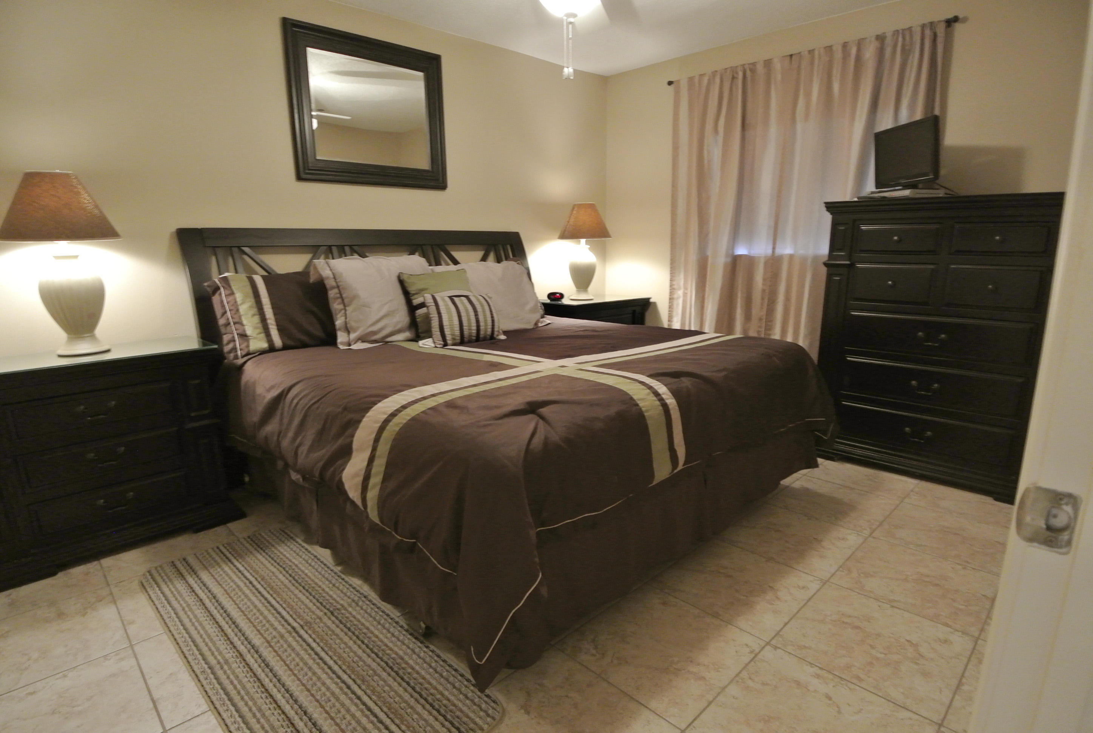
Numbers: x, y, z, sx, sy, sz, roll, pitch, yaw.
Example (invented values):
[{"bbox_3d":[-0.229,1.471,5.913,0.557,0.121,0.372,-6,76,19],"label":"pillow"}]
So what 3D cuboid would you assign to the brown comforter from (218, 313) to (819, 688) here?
[{"bbox_3d":[-0.072,0.182,2.645,2.093,0.628,1.863,-13,18,-42],"label":"brown comforter"}]

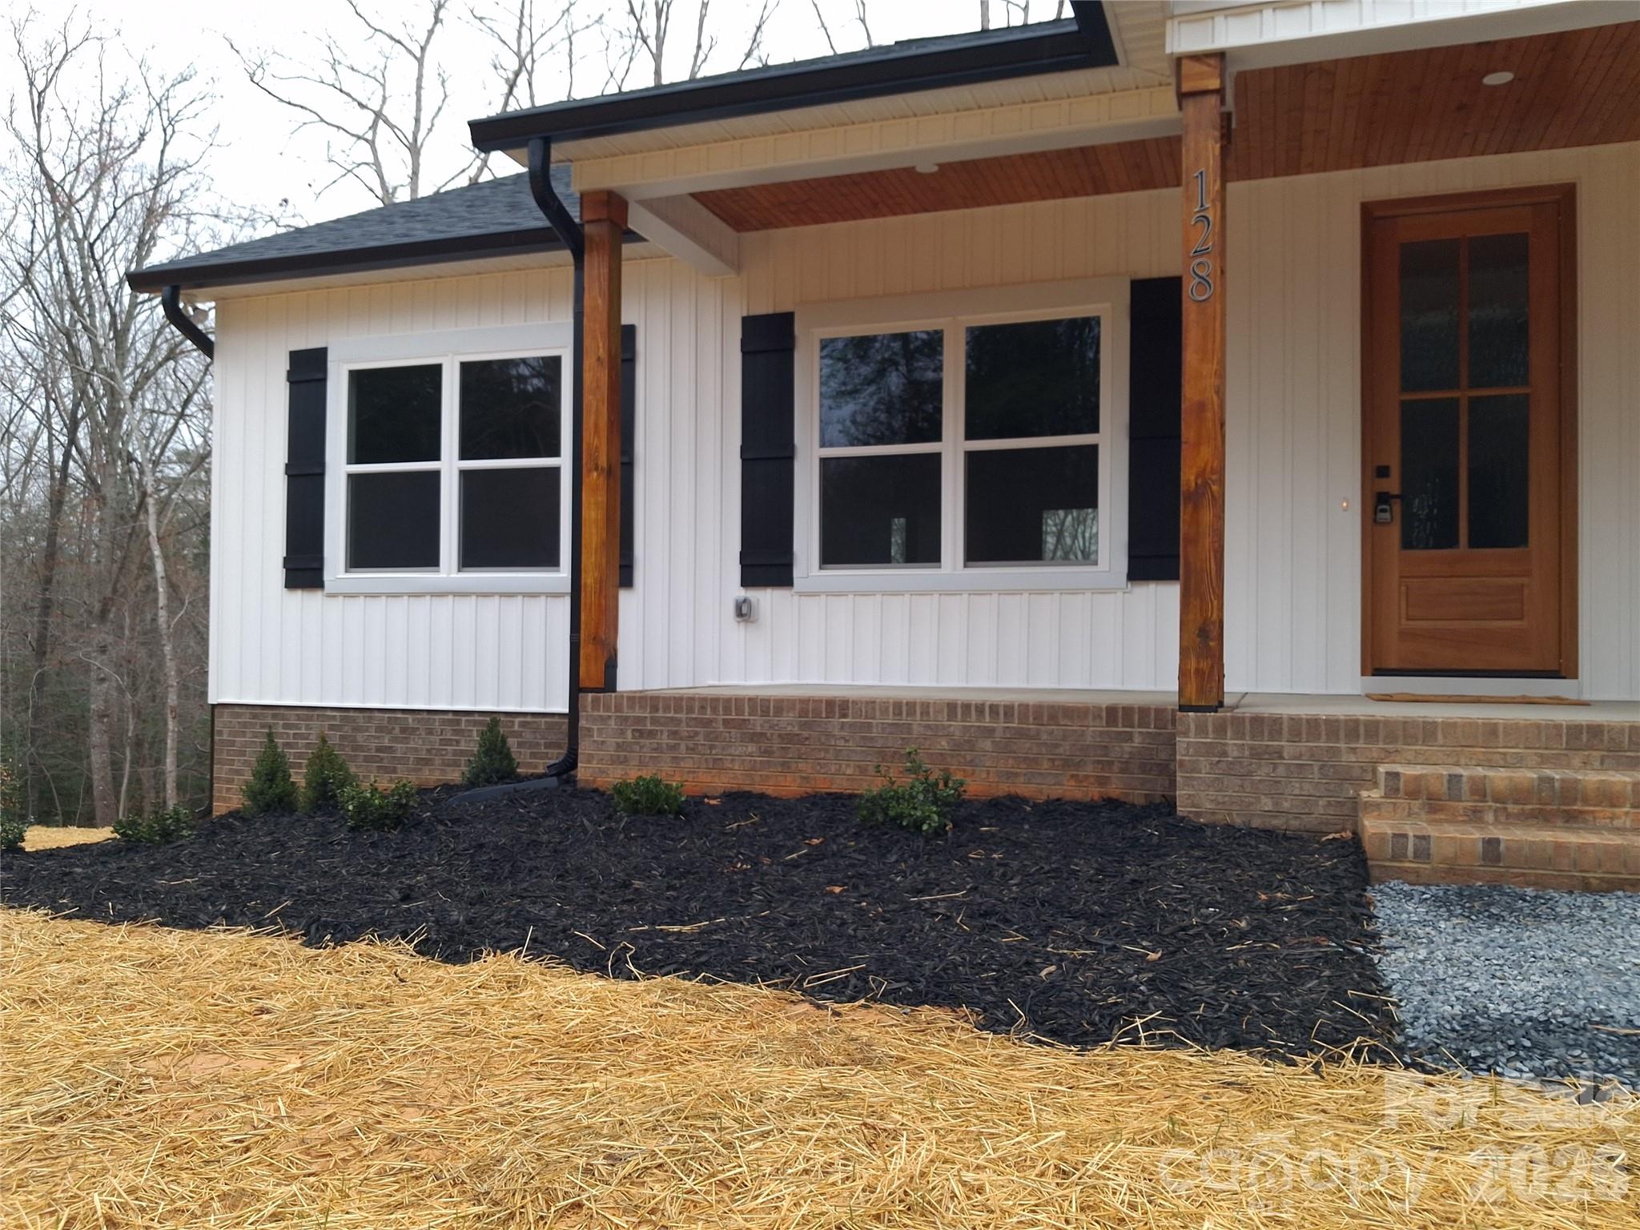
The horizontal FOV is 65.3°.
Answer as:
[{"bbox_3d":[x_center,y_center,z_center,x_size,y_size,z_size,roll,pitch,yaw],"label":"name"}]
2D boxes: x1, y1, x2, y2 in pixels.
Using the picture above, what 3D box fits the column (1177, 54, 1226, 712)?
[{"bbox_3d":[1.513,-0.908,5.077,0.165,2.580,0.165,0,-1,19],"label":"column"}]

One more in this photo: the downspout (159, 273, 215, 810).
[{"bbox_3d":[-4.608,-0.437,9.336,0.220,3.800,0.500,0,-1,19],"label":"downspout"}]

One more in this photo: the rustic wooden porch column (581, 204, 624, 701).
[{"bbox_3d":[-1.145,-0.898,6.706,0.165,2.600,0.165,0,-1,19],"label":"rustic wooden porch column"}]

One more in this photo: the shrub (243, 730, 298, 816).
[{"bbox_3d":[-3.719,1.063,8.652,0.370,0.560,0.370,0,-1,19],"label":"shrub"}]

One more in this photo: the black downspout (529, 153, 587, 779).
[{"bbox_3d":[-1.387,-0.758,6.548,0.250,3.190,0.520,0,-1,19],"label":"black downspout"}]

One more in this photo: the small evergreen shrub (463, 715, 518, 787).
[{"bbox_3d":[-2.090,0.850,8.099,0.350,0.460,0.350,0,-1,19],"label":"small evergreen shrub"}]

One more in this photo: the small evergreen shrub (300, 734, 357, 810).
[{"bbox_3d":[-3.264,1.028,8.497,0.380,0.530,0.380,0,-1,19],"label":"small evergreen shrub"}]

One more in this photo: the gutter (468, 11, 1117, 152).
[{"bbox_3d":[-0.233,-2.430,5.976,3.160,0.115,0.140,0,-1,19],"label":"gutter"}]

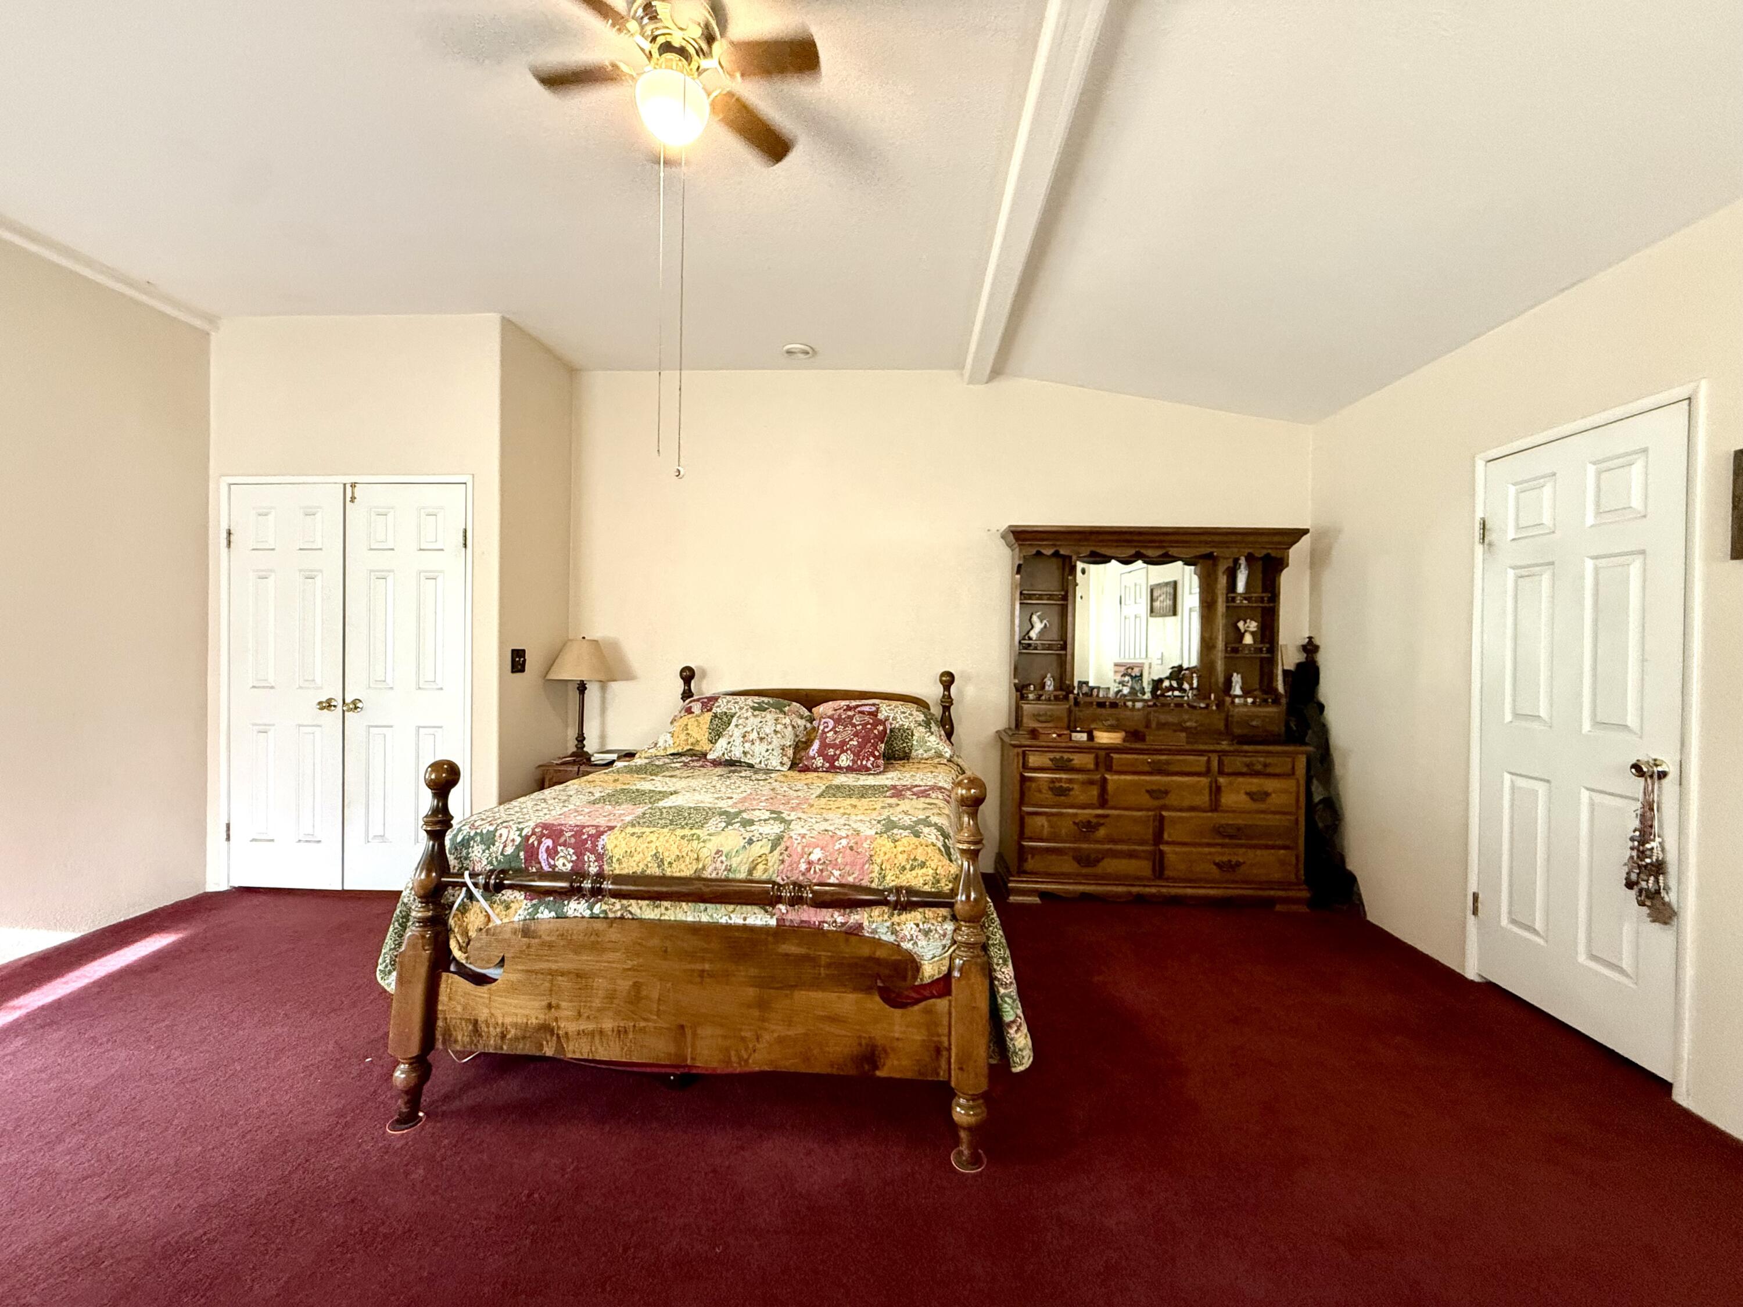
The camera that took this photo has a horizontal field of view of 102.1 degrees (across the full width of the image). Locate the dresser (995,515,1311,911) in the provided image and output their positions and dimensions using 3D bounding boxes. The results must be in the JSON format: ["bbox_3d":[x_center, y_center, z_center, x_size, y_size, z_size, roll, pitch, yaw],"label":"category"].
[{"bbox_3d":[1.411,0.300,3.653,1.455,1.856,0.475,1,1,4],"label":"dresser"}]

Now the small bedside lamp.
[{"bbox_3d":[-1.619,0.258,3.920,0.396,0.683,0.396,1,1,4],"label":"small bedside lamp"}]

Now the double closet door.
[{"bbox_3d":[-2.614,0.163,3.524,1.233,2.005,0.059,1,1,3],"label":"double closet door"}]

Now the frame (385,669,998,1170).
[{"bbox_3d":[-0.376,0.652,2.742,1.495,1.126,2.059,1,1,5],"label":"frame"}]

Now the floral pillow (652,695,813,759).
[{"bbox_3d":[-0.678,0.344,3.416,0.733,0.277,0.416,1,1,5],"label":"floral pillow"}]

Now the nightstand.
[{"bbox_3d":[-1.485,0.893,3.910,0.544,0.594,0.406,1,1,4],"label":"nightstand"}]

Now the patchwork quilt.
[{"bbox_3d":[-0.384,0.750,2.673,1.713,0.594,1.703,1,1,5],"label":"patchwork quilt"}]

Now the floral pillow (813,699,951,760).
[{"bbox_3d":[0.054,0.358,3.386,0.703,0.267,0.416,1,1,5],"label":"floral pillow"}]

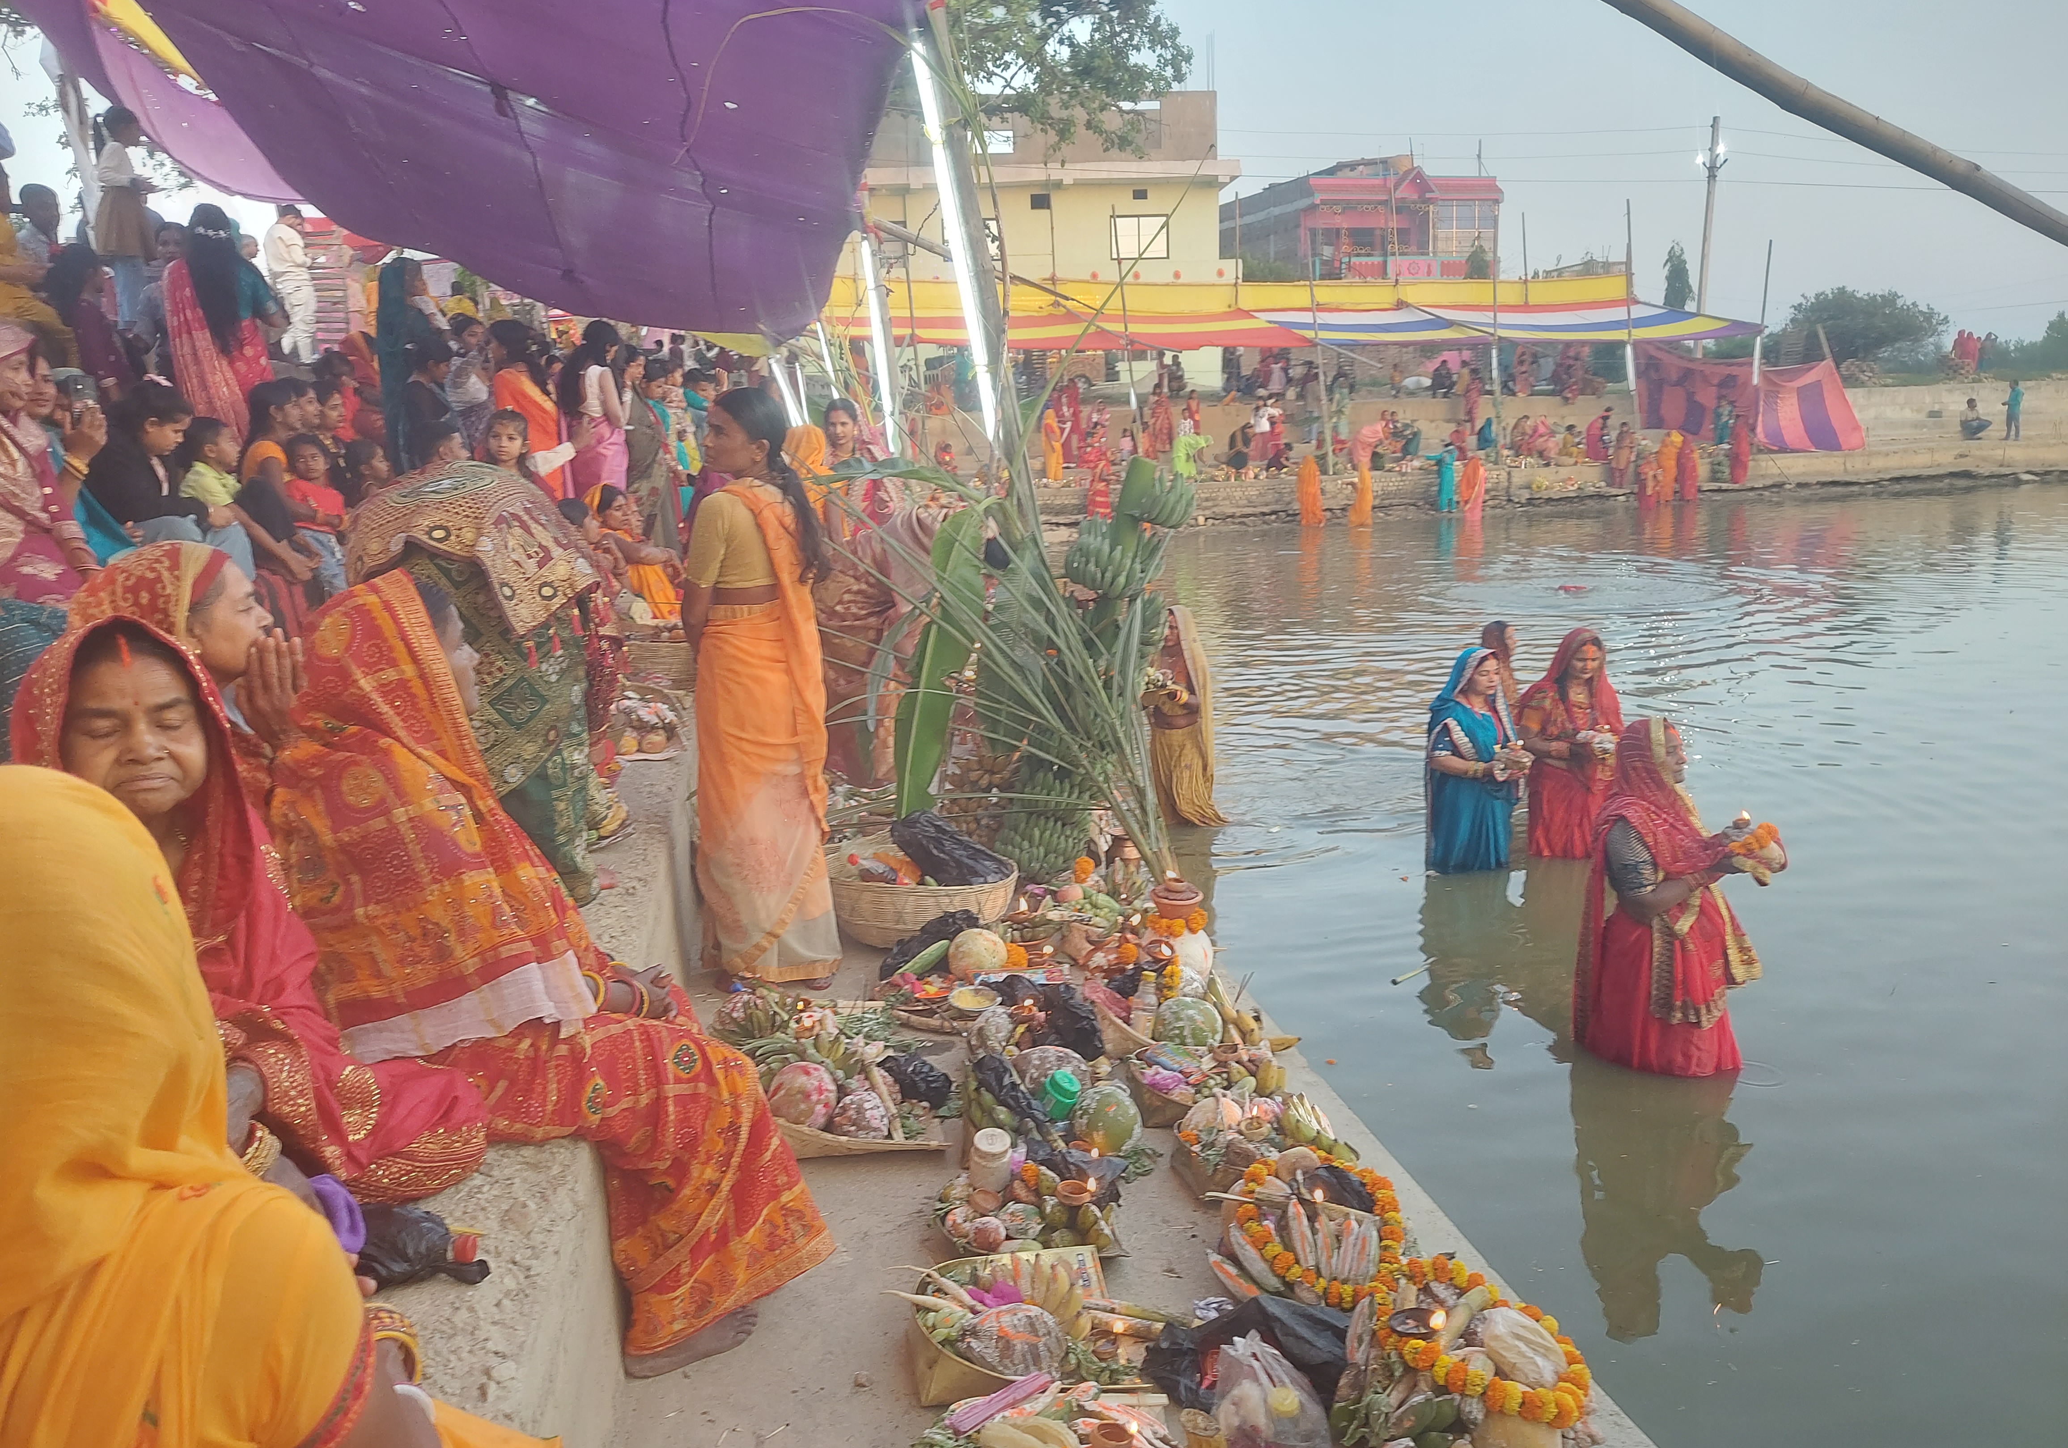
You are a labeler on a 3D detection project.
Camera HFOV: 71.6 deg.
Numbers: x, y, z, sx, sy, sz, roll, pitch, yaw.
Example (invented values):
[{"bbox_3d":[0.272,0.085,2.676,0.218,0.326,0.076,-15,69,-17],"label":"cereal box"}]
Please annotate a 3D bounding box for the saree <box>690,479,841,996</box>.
[{"bbox_3d":[-0.670,0.028,3.574,0.300,1.260,0.420,11,17,44],"label":"saree"}]

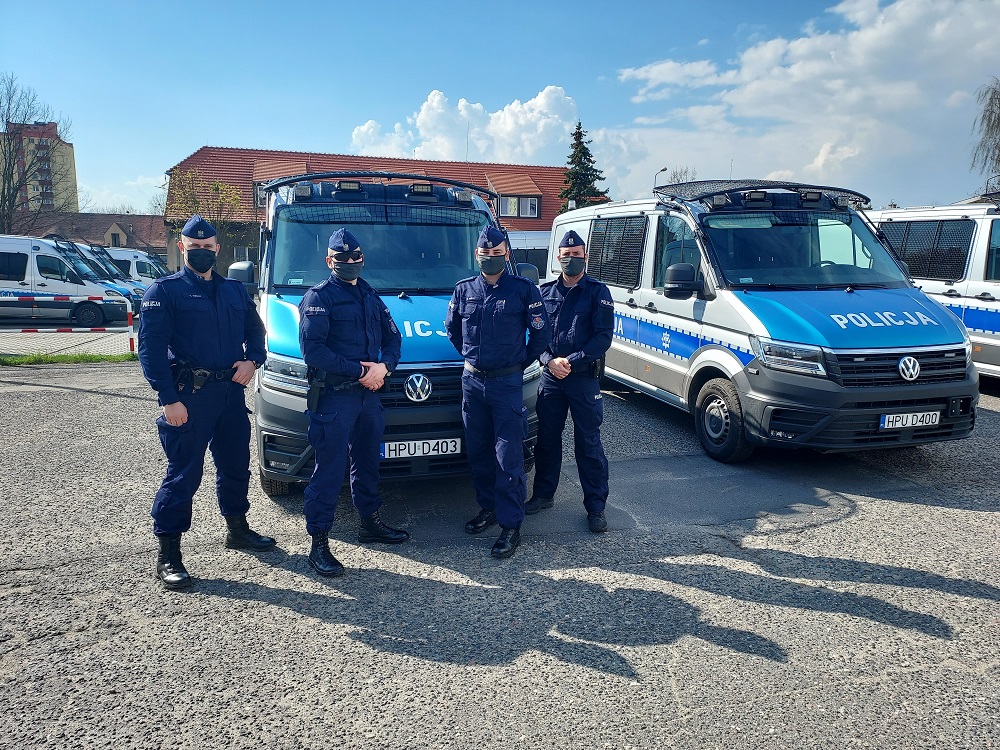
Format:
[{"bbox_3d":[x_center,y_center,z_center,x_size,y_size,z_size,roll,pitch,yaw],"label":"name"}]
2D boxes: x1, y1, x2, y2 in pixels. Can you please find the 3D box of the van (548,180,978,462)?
[{"bbox_3d":[2.305,-0.828,7.789,2.120,2.450,5.980,-2,9,-13],"label":"van"}]

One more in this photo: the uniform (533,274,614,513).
[{"bbox_3d":[0.420,0.091,4.442,0.550,1.450,0.400,4,10,25],"label":"uniform"}]

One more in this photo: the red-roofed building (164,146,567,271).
[{"bbox_3d":[-7.294,-11.940,54.773,33.750,10.258,11.250,-3,9,-19],"label":"red-roofed building"}]

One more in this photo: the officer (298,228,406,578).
[{"bbox_3d":[-0.800,0.132,3.820,0.600,1.830,0.430,-8,12,-39],"label":"officer"}]

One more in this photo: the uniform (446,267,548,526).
[{"bbox_3d":[0.000,0.138,4.095,0.580,1.470,0.400,4,10,25],"label":"uniform"}]

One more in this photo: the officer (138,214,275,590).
[{"bbox_3d":[-1.590,0.127,3.698,0.660,1.880,0.440,-8,12,-41],"label":"officer"}]

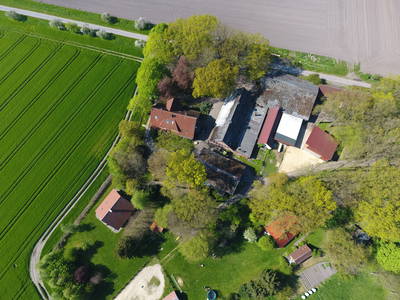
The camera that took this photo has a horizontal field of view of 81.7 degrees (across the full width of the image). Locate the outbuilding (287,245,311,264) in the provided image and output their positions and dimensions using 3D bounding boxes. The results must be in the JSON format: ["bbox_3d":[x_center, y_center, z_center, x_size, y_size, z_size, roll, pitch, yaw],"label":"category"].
[{"bbox_3d":[43.713,45.172,99.592,8.020,4.010,4.890,-31,77,-8],"label":"outbuilding"}]

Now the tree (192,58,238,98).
[{"bbox_3d":[7.621,-34.809,115.329,22.000,16.000,21.000,0,75,0],"label":"tree"}]

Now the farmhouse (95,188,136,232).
[{"bbox_3d":[-37.648,26.487,102.615,13.300,8.070,11.780,36,78,9],"label":"farmhouse"}]

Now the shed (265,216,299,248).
[{"bbox_3d":[35.910,33.220,99.500,13.290,6.200,10.280,-37,76,-11],"label":"shed"}]

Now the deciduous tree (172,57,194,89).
[{"bbox_3d":[-8.098,-37.149,115.453,10.500,17.000,11.500,0,75,0],"label":"deciduous tree"}]

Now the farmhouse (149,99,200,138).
[{"bbox_3d":[-11.562,-15.937,112.824,21.670,10.840,15.500,15,75,4],"label":"farmhouse"}]

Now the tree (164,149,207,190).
[{"bbox_3d":[-6.442,8.480,104.223,18.200,14.500,17.800,0,75,0],"label":"tree"}]

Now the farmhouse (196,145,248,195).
[{"bbox_3d":[8.761,9.356,107.487,21.250,7.740,14.700,26,76,7],"label":"farmhouse"}]

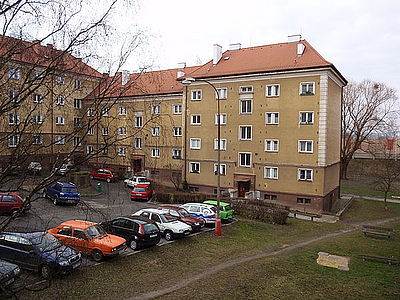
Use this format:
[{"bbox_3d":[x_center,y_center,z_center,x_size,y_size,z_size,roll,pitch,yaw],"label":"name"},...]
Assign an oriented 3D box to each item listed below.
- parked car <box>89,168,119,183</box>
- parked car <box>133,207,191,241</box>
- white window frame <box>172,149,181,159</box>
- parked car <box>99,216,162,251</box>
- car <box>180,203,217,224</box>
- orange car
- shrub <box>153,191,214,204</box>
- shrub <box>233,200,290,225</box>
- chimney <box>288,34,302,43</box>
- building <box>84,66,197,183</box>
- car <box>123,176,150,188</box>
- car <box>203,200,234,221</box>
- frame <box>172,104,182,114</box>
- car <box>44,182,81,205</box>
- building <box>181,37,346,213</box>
[{"bbox_3d":[-12.168,3.270,41.002,4.000,1.450,1.680,5,2,22],"label":"parked car"},{"bbox_3d":[-2.471,4.783,20.872,3.850,1.420,1.630,5,2,29],"label":"parked car"},{"bbox_3d":[-2.824,0.462,40.429,1.300,1.120,0.180,2,3,31],"label":"white window frame"},{"bbox_3d":[-4.330,4.880,19.550,3.920,1.450,1.690,2,3,34],"label":"parked car"},{"bbox_3d":[-0.453,4.942,25.654,3.950,1.410,1.640,3,2,17],"label":"car"},{"bbox_3d":[-6.070,4.672,17.320,4.160,1.400,1.600,5,2,20],"label":"orange car"},{"bbox_3d":[-1.337,4.732,31.432,5.800,0.950,0.900,1,1,3],"label":"shrub"},{"bbox_3d":[4.907,5.014,26.117,4.500,1.100,1.400,2,3,31],"label":"shrub"},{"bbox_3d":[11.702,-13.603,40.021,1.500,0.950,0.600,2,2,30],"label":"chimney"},{"bbox_3d":[-6.847,-4.440,51.837,20.000,16.400,12.500,2,2,30],"label":"building"},{"bbox_3d":[-7.350,3.830,37.900,1.620,1.400,4.150,-1,3,-36],"label":"car"},{"bbox_3d":[0.952,5.051,27.351,3.500,1.420,1.500,3,2,27],"label":"car"},{"bbox_3d":[-3.005,-5.382,42.541,1.420,1.280,0.150,2,2,30],"label":"frame"},{"bbox_3d":[-12.350,3.740,28.800,1.750,1.600,4.350,-1,3,-42],"label":"car"},{"bbox_3d":[7.570,-3.552,38.813,17.200,18.200,11.000,2,3,31],"label":"building"}]

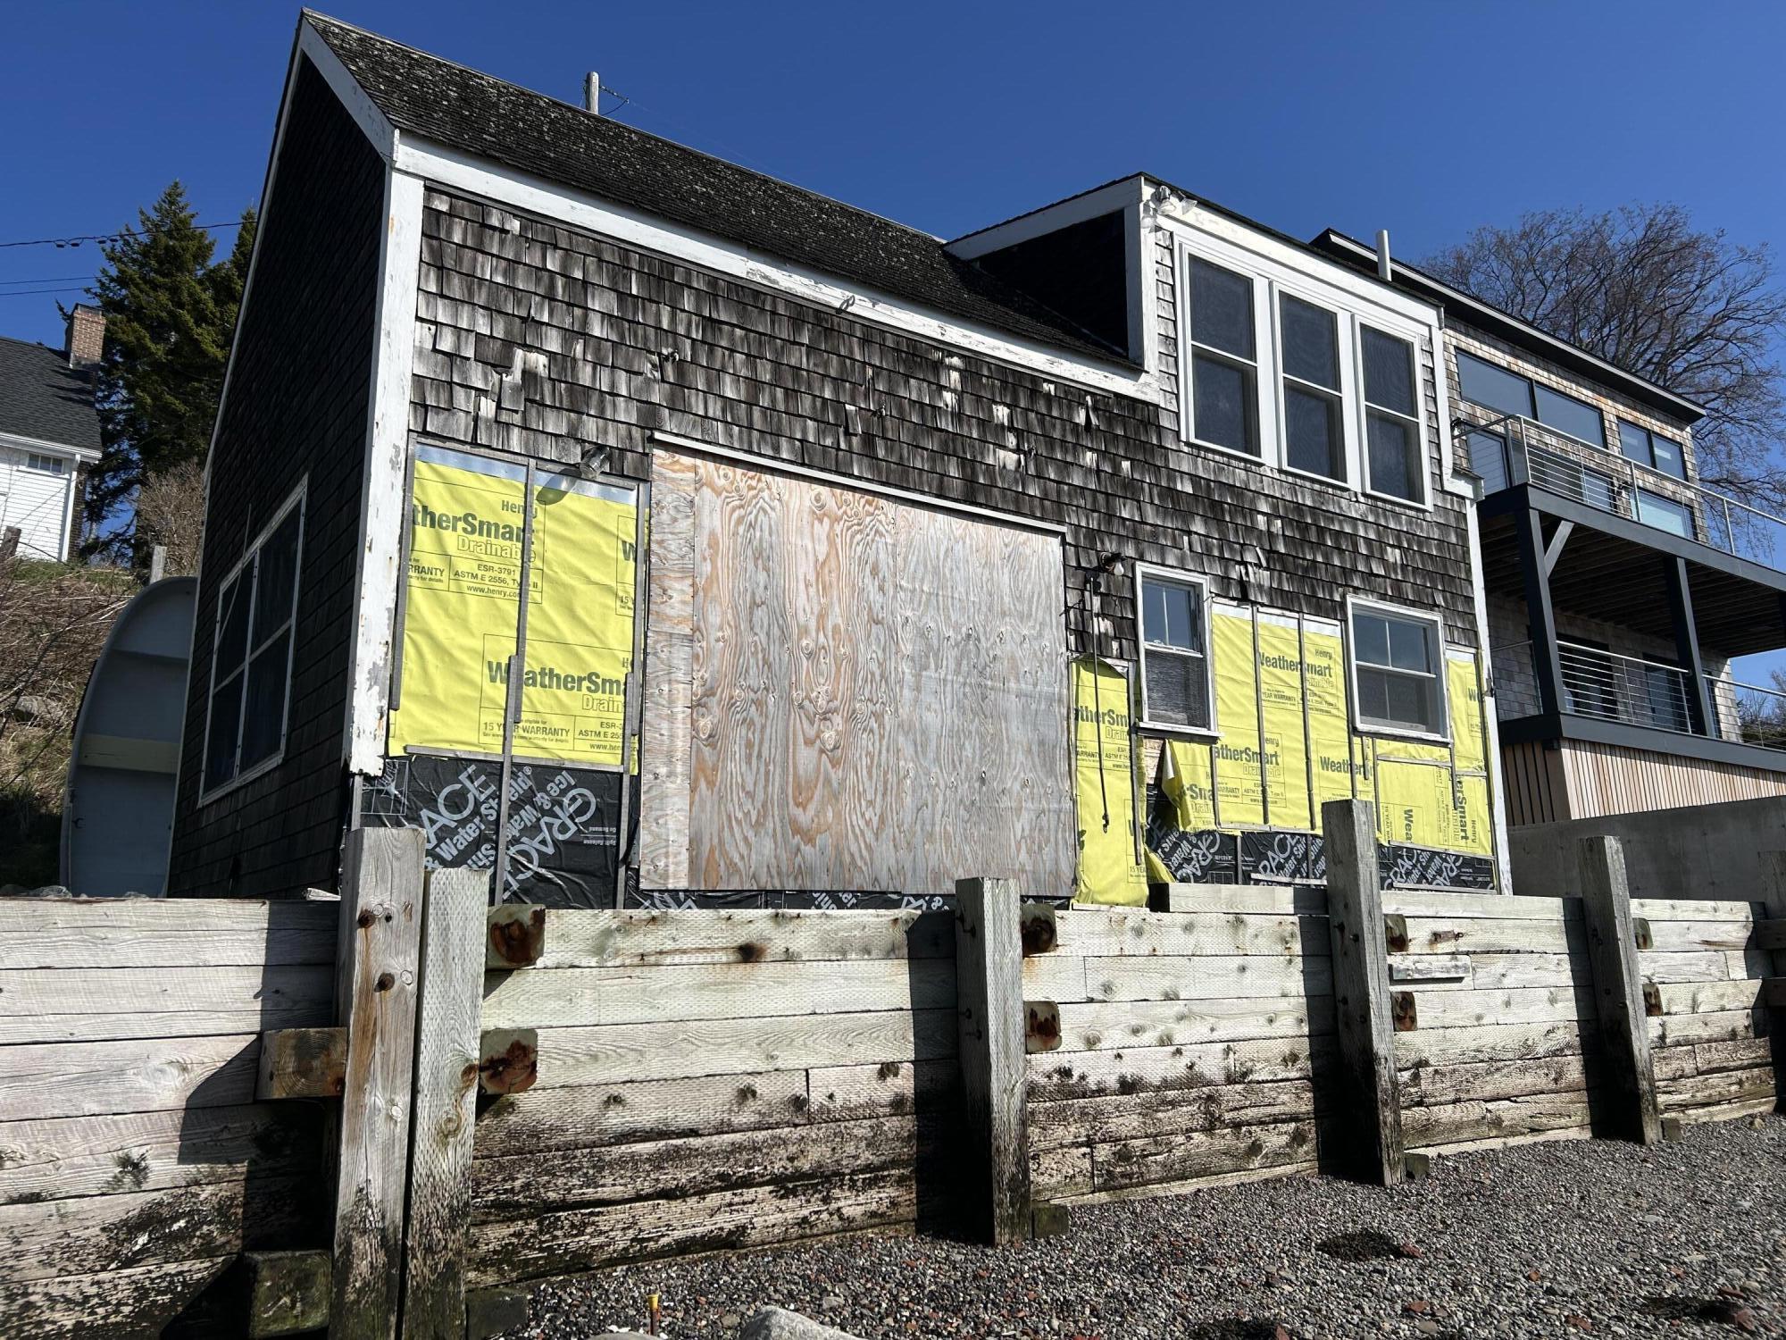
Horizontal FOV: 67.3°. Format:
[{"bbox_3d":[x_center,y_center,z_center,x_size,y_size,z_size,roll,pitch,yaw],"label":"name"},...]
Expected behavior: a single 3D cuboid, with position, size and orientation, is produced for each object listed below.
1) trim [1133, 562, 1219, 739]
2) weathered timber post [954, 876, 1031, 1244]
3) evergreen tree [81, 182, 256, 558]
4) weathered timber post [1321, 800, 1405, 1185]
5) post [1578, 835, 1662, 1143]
[{"bbox_3d":[1.789,-0.112,8.443,0.678,1.052,0.100,8,-14,-34],"label":"trim"},{"bbox_3d":[0.399,1.535,5.357,0.185,1.376,0.185,7,-14,-35],"label":"weathered timber post"},{"bbox_3d":[-17.148,-7.223,31.976,4.200,9.711,4.200,7,-13,-29],"label":"evergreen tree"},{"bbox_3d":[2.377,1.604,6.791,0.184,1.865,0.186,8,-14,-37],"label":"weathered timber post"},{"bbox_3d":[4.406,1.919,8.149,0.185,1.788,0.184,7,-15,-34],"label":"post"}]

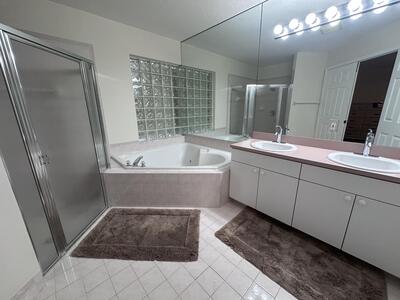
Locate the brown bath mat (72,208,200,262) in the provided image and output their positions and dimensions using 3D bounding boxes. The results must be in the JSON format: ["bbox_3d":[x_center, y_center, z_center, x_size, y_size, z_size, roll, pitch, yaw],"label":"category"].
[{"bbox_3d":[-0.563,0.842,1.715,1.130,0.025,0.680,0,15,3],"label":"brown bath mat"}]

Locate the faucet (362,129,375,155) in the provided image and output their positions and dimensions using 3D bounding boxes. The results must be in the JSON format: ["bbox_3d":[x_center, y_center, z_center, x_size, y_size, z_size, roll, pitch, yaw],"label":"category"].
[{"bbox_3d":[1.467,-0.036,1.404,0.145,0.220,0.065,-15,20,-41],"label":"faucet"}]

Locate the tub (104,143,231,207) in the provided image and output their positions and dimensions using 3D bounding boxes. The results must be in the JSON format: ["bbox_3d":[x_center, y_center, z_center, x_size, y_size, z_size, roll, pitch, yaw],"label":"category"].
[{"bbox_3d":[-0.369,0.298,2.799,2.050,0.500,1.620,0,15,2],"label":"tub"}]

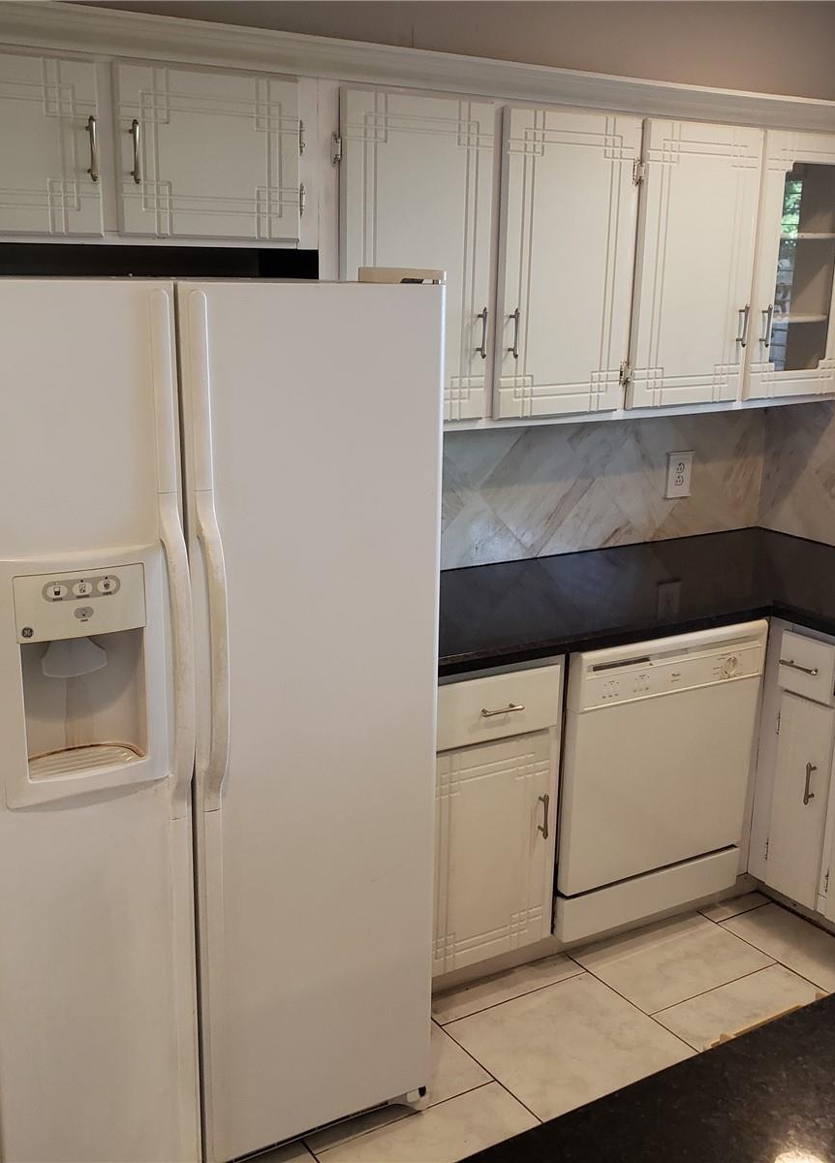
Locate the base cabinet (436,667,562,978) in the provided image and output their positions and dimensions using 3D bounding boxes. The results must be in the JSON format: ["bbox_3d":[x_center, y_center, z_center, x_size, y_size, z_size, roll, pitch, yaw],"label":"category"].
[{"bbox_3d":[0.016,0.492,2.960,0.416,0.766,0.620,-8,17,-29],"label":"base cabinet"}]

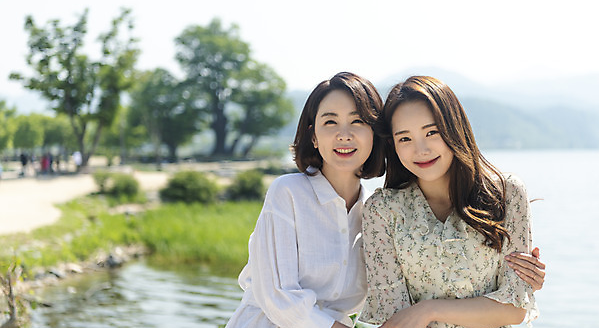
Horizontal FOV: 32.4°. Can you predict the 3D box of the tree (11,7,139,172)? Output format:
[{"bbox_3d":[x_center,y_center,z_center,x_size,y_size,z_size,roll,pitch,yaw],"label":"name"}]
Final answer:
[{"bbox_3d":[-20.492,-6.876,94.000,11.660,14.570,10.490,0,1,0],"label":"tree"}]

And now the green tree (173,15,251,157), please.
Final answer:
[{"bbox_3d":[-11.801,-10.377,140.000,10.310,18.720,10.310,0,1,0],"label":"green tree"}]

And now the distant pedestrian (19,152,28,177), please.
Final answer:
[{"bbox_3d":[-20.324,0.052,76.000,0.450,1.680,0.500,0,1,0],"label":"distant pedestrian"}]

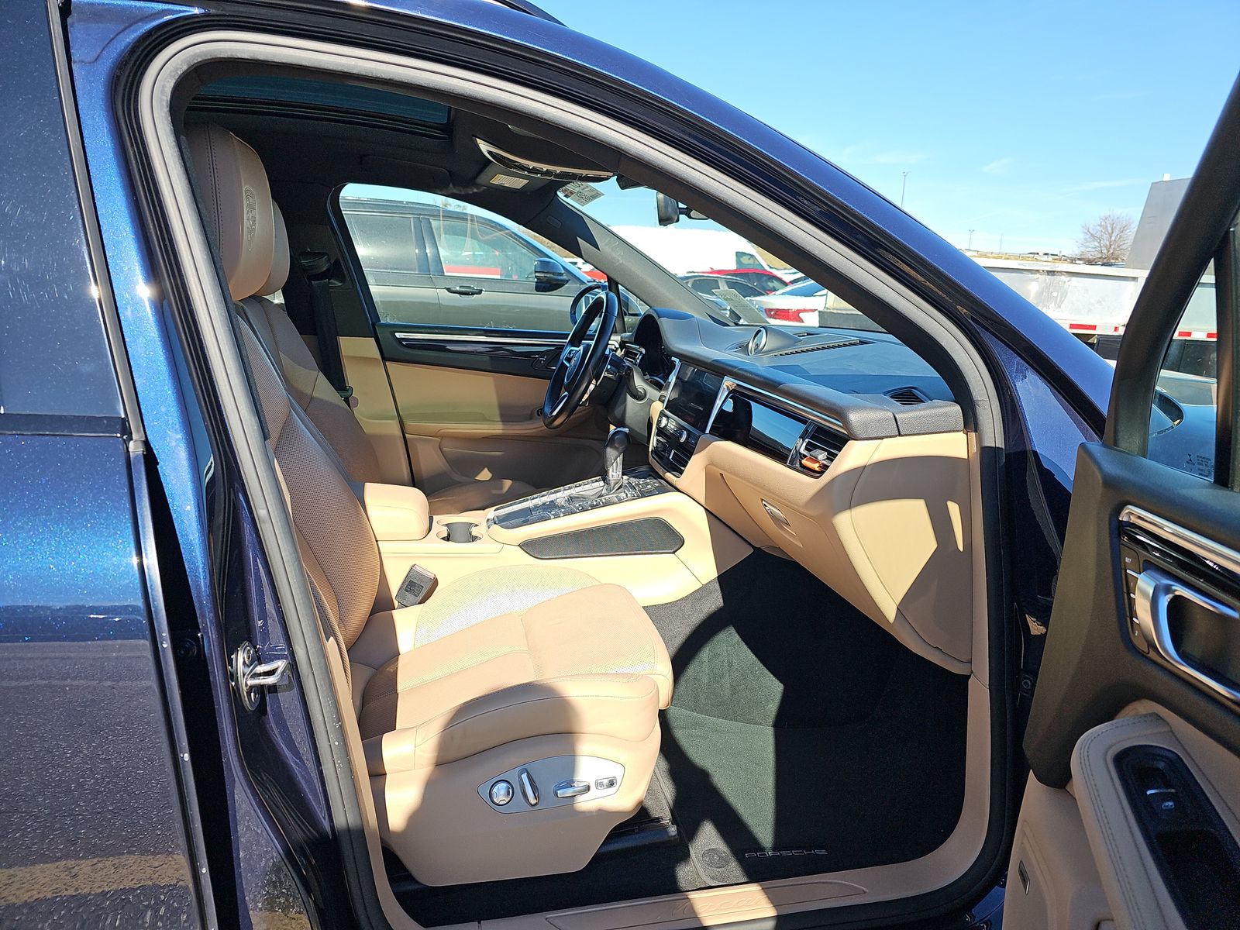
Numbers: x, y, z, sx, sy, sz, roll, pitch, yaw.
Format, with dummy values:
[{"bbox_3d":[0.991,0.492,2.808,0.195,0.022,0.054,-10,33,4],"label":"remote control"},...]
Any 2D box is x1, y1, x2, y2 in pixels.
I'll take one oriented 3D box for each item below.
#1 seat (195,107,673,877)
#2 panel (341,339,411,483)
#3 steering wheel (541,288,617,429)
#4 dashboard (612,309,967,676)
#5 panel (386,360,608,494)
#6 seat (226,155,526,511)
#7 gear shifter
[{"bbox_3d":[-0.314,0.042,1.282,0.782,1.056,0.518,-3,14,-11],"label":"seat"},{"bbox_3d":[-0.676,-0.123,2.307,0.196,0.484,0.078,-3,14,-11],"label":"panel"},{"bbox_3d":[-0.090,-0.250,2.028,0.088,0.368,0.368,24,8,-16],"label":"steering wheel"},{"bbox_3d":[0.363,-0.080,1.786,0.538,0.469,1.428,-3,14,-11],"label":"dashboard"},{"bbox_3d":[-0.302,-0.082,2.344,0.685,0.430,0.117,-3,14,-11],"label":"panel"},{"bbox_3d":[-0.548,-0.149,1.961,0.750,0.990,0.550,-2,14,-11],"label":"seat"},{"bbox_3d":[-0.008,-0.008,1.725,0.064,0.140,0.059,-3,14,-11],"label":"gear shifter"}]

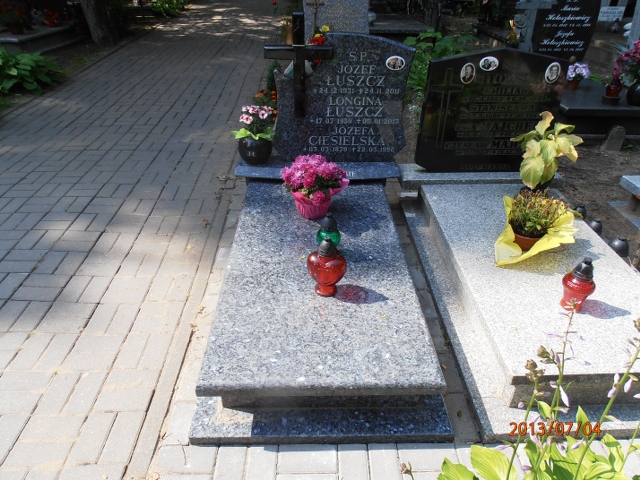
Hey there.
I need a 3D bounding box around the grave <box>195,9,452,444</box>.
[{"bbox_3d":[0.006,-0.245,1.877,0.905,1.140,1.660,0,34,-2],"label":"grave"}]

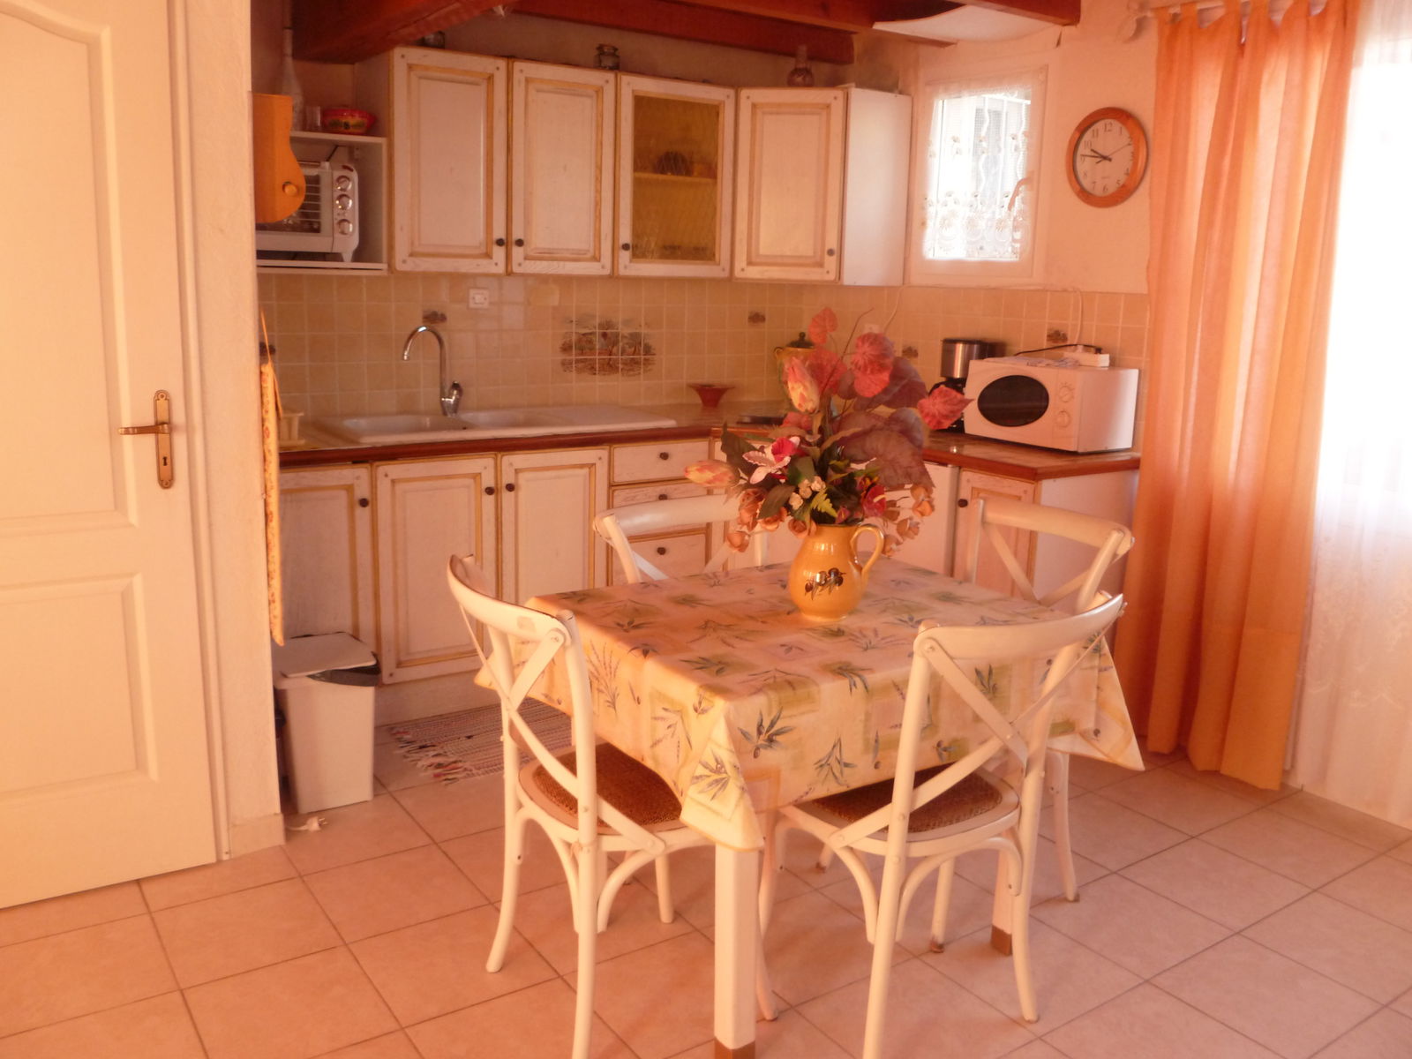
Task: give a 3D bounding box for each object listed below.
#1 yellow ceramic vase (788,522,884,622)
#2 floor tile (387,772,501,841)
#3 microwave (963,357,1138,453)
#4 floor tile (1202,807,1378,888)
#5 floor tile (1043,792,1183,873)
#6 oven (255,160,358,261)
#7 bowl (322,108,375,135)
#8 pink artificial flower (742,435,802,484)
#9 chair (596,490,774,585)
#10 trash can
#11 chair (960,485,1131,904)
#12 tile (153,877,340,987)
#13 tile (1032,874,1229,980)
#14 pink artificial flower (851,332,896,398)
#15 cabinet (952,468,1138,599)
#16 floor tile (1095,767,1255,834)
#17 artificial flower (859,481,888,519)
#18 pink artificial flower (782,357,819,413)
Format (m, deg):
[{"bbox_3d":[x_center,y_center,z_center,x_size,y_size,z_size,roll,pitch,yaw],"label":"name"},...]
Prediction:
[{"bbox_3d":[0.259,0.081,2.268,0.192,0.184,0.150,3,12,6],"label":"yellow ceramic vase"},{"bbox_3d":[-0.623,0.743,3.074,0.333,0.012,0.333,-7,14,-33],"label":"floor tile"},{"bbox_3d":[1.095,-0.401,3.677,0.295,0.255,0.475,-6,13,-31],"label":"microwave"},{"bbox_3d":[1.501,0.823,2.949,0.330,0.010,0.330,-7,14,-34],"label":"floor tile"},{"bbox_3d":[1.030,0.787,2.973,0.330,0.010,0.330,-6,14,-33],"label":"floor tile"},{"bbox_3d":[-1.320,-0.964,3.484,0.460,0.292,0.320,-7,14,-33],"label":"oven"},{"bbox_3d":[-1.107,-1.255,3.564,0.160,0.087,0.160,1,12,0],"label":"bowl"},{"bbox_3d":[0.123,-0.131,2.130,0.115,0.093,0.085,2,12,3],"label":"pink artificial flower"},{"bbox_3d":[0.086,0.410,2.592,0.470,0.877,0.530,-7,14,-33],"label":"chair"},{"bbox_3d":[-1.052,0.522,3.089,0.275,0.395,0.300,-7,14,-33],"label":"trash can"},{"bbox_3d":[0.596,0.410,2.646,0.530,0.880,0.470,-7,14,-34],"label":"chair"},{"bbox_3d":[-0.973,0.850,2.422,0.330,0.010,0.330,-6,14,-33],"label":"tile"},{"bbox_3d":[0.936,0.873,2.523,0.330,0.010,0.330,-6,14,-33],"label":"tile"},{"bbox_3d":[0.321,-0.316,2.189,0.090,0.128,0.050,3,12,6],"label":"pink artificial flower"},{"bbox_3d":[1.093,0.231,3.622,0.580,0.860,0.300,-7,14,-34],"label":"cabinet"},{"bbox_3d":[1.321,0.765,3.209,0.330,0.010,0.330,-7,14,-34],"label":"floor tile"},{"bbox_3d":[0.322,-0.055,2.192,0.053,0.068,0.045,-3,12,-20],"label":"artificial flower"},{"bbox_3d":[0.181,-0.275,2.173,0.055,0.108,0.055,-21,0,10],"label":"pink artificial flower"}]

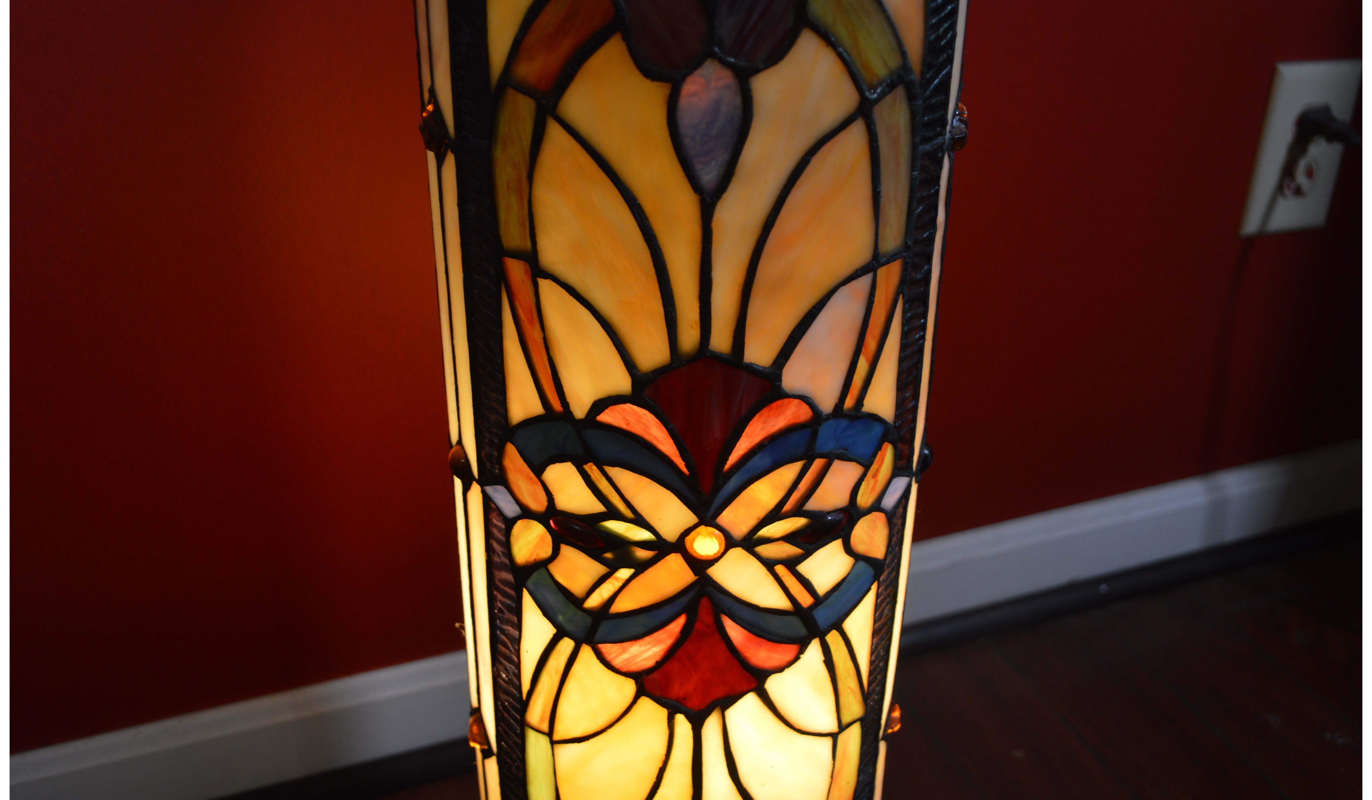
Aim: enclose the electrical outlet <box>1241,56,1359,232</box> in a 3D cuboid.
[{"bbox_3d":[0.396,-0.159,0.950,0.071,0.115,0.009,-9,30,-19],"label":"electrical outlet"}]

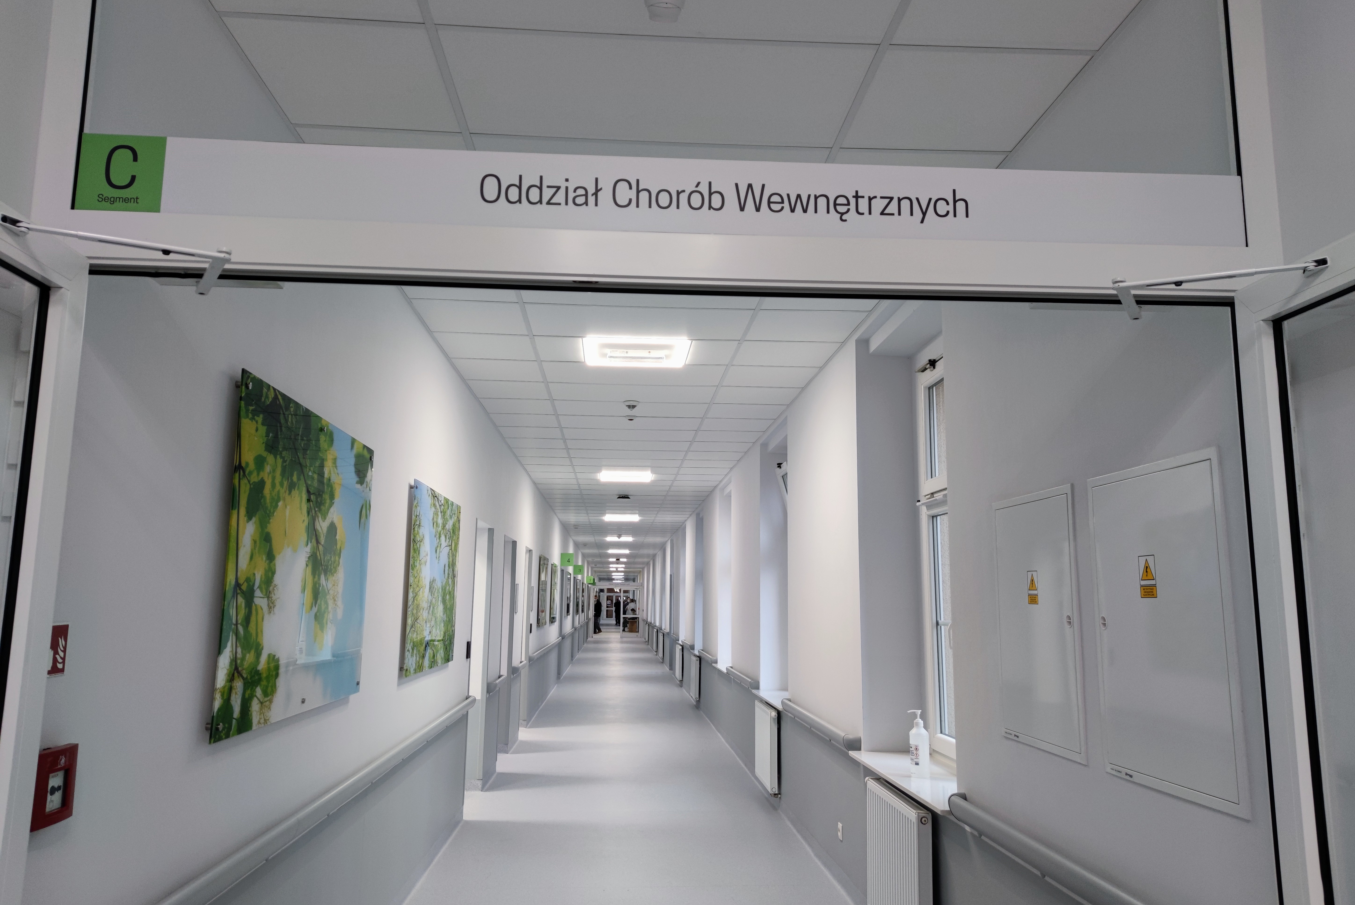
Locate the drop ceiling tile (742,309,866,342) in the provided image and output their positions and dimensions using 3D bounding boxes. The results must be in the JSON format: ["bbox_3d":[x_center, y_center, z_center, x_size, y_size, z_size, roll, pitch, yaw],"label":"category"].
[{"bbox_3d":[0.694,-0.696,5.144,0.579,0.025,0.579,1,-9,-4],"label":"drop ceiling tile"}]

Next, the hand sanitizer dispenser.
[{"bbox_3d":[1.122,1.352,4.376,0.099,0.293,0.089,2,-9,-12],"label":"hand sanitizer dispenser"}]

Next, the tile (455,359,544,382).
[{"bbox_3d":[-1.173,-0.549,6.244,0.534,0.020,0.583,1,-9,-4],"label":"tile"}]

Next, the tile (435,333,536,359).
[{"bbox_3d":[-1.127,-0.638,5.609,0.529,0.025,0.579,1,-9,-4],"label":"tile"}]

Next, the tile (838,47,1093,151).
[{"bbox_3d":[0.846,-1.065,2.859,0.584,0.020,0.583,1,-9,-4],"label":"tile"}]

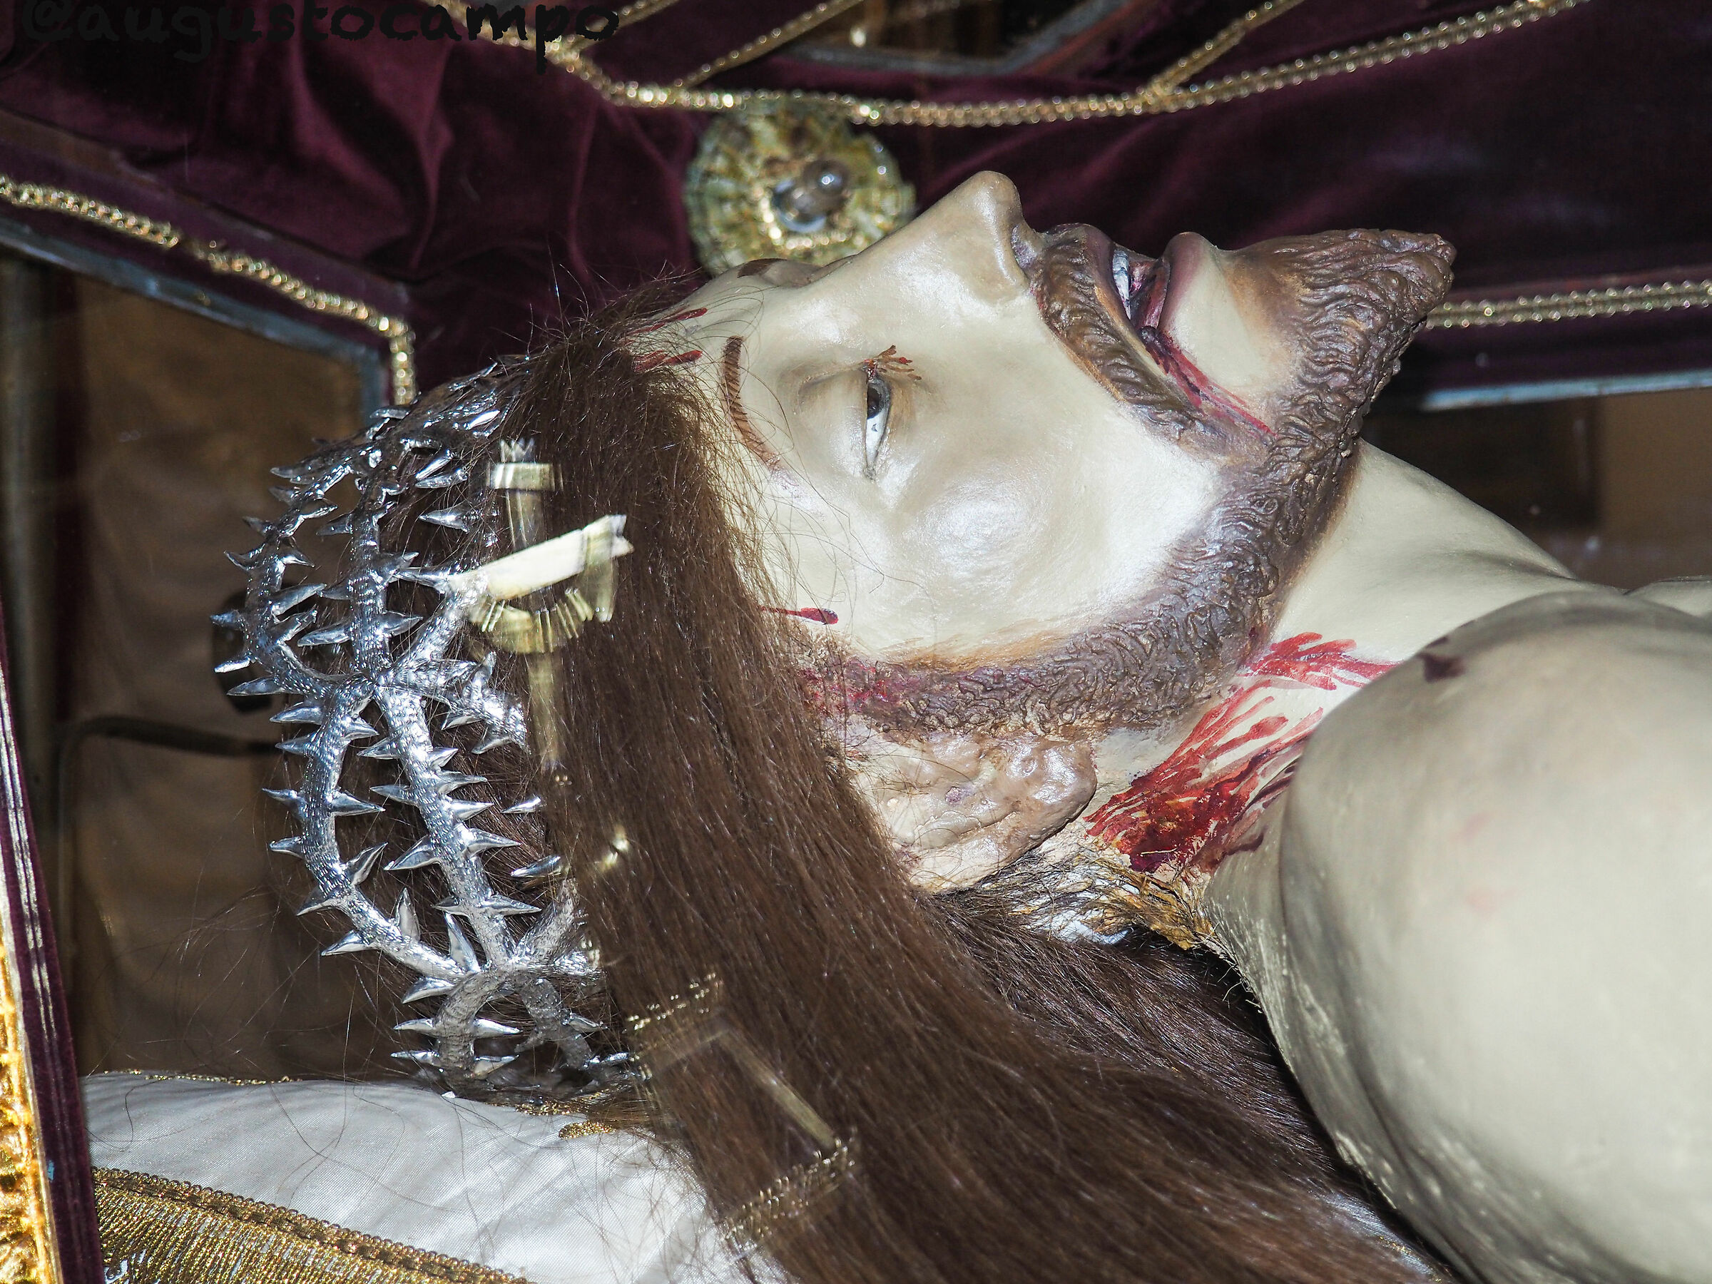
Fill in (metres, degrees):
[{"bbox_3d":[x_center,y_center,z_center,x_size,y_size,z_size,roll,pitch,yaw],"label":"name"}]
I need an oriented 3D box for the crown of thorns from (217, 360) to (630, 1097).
[{"bbox_3d":[-0.078,0.013,0.795,0.100,0.185,0.175,0,31,7],"label":"crown of thorns"}]

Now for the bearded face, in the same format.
[{"bbox_3d":[0.046,-0.045,0.784,0.187,0.140,0.155,-1,34,0],"label":"bearded face"}]

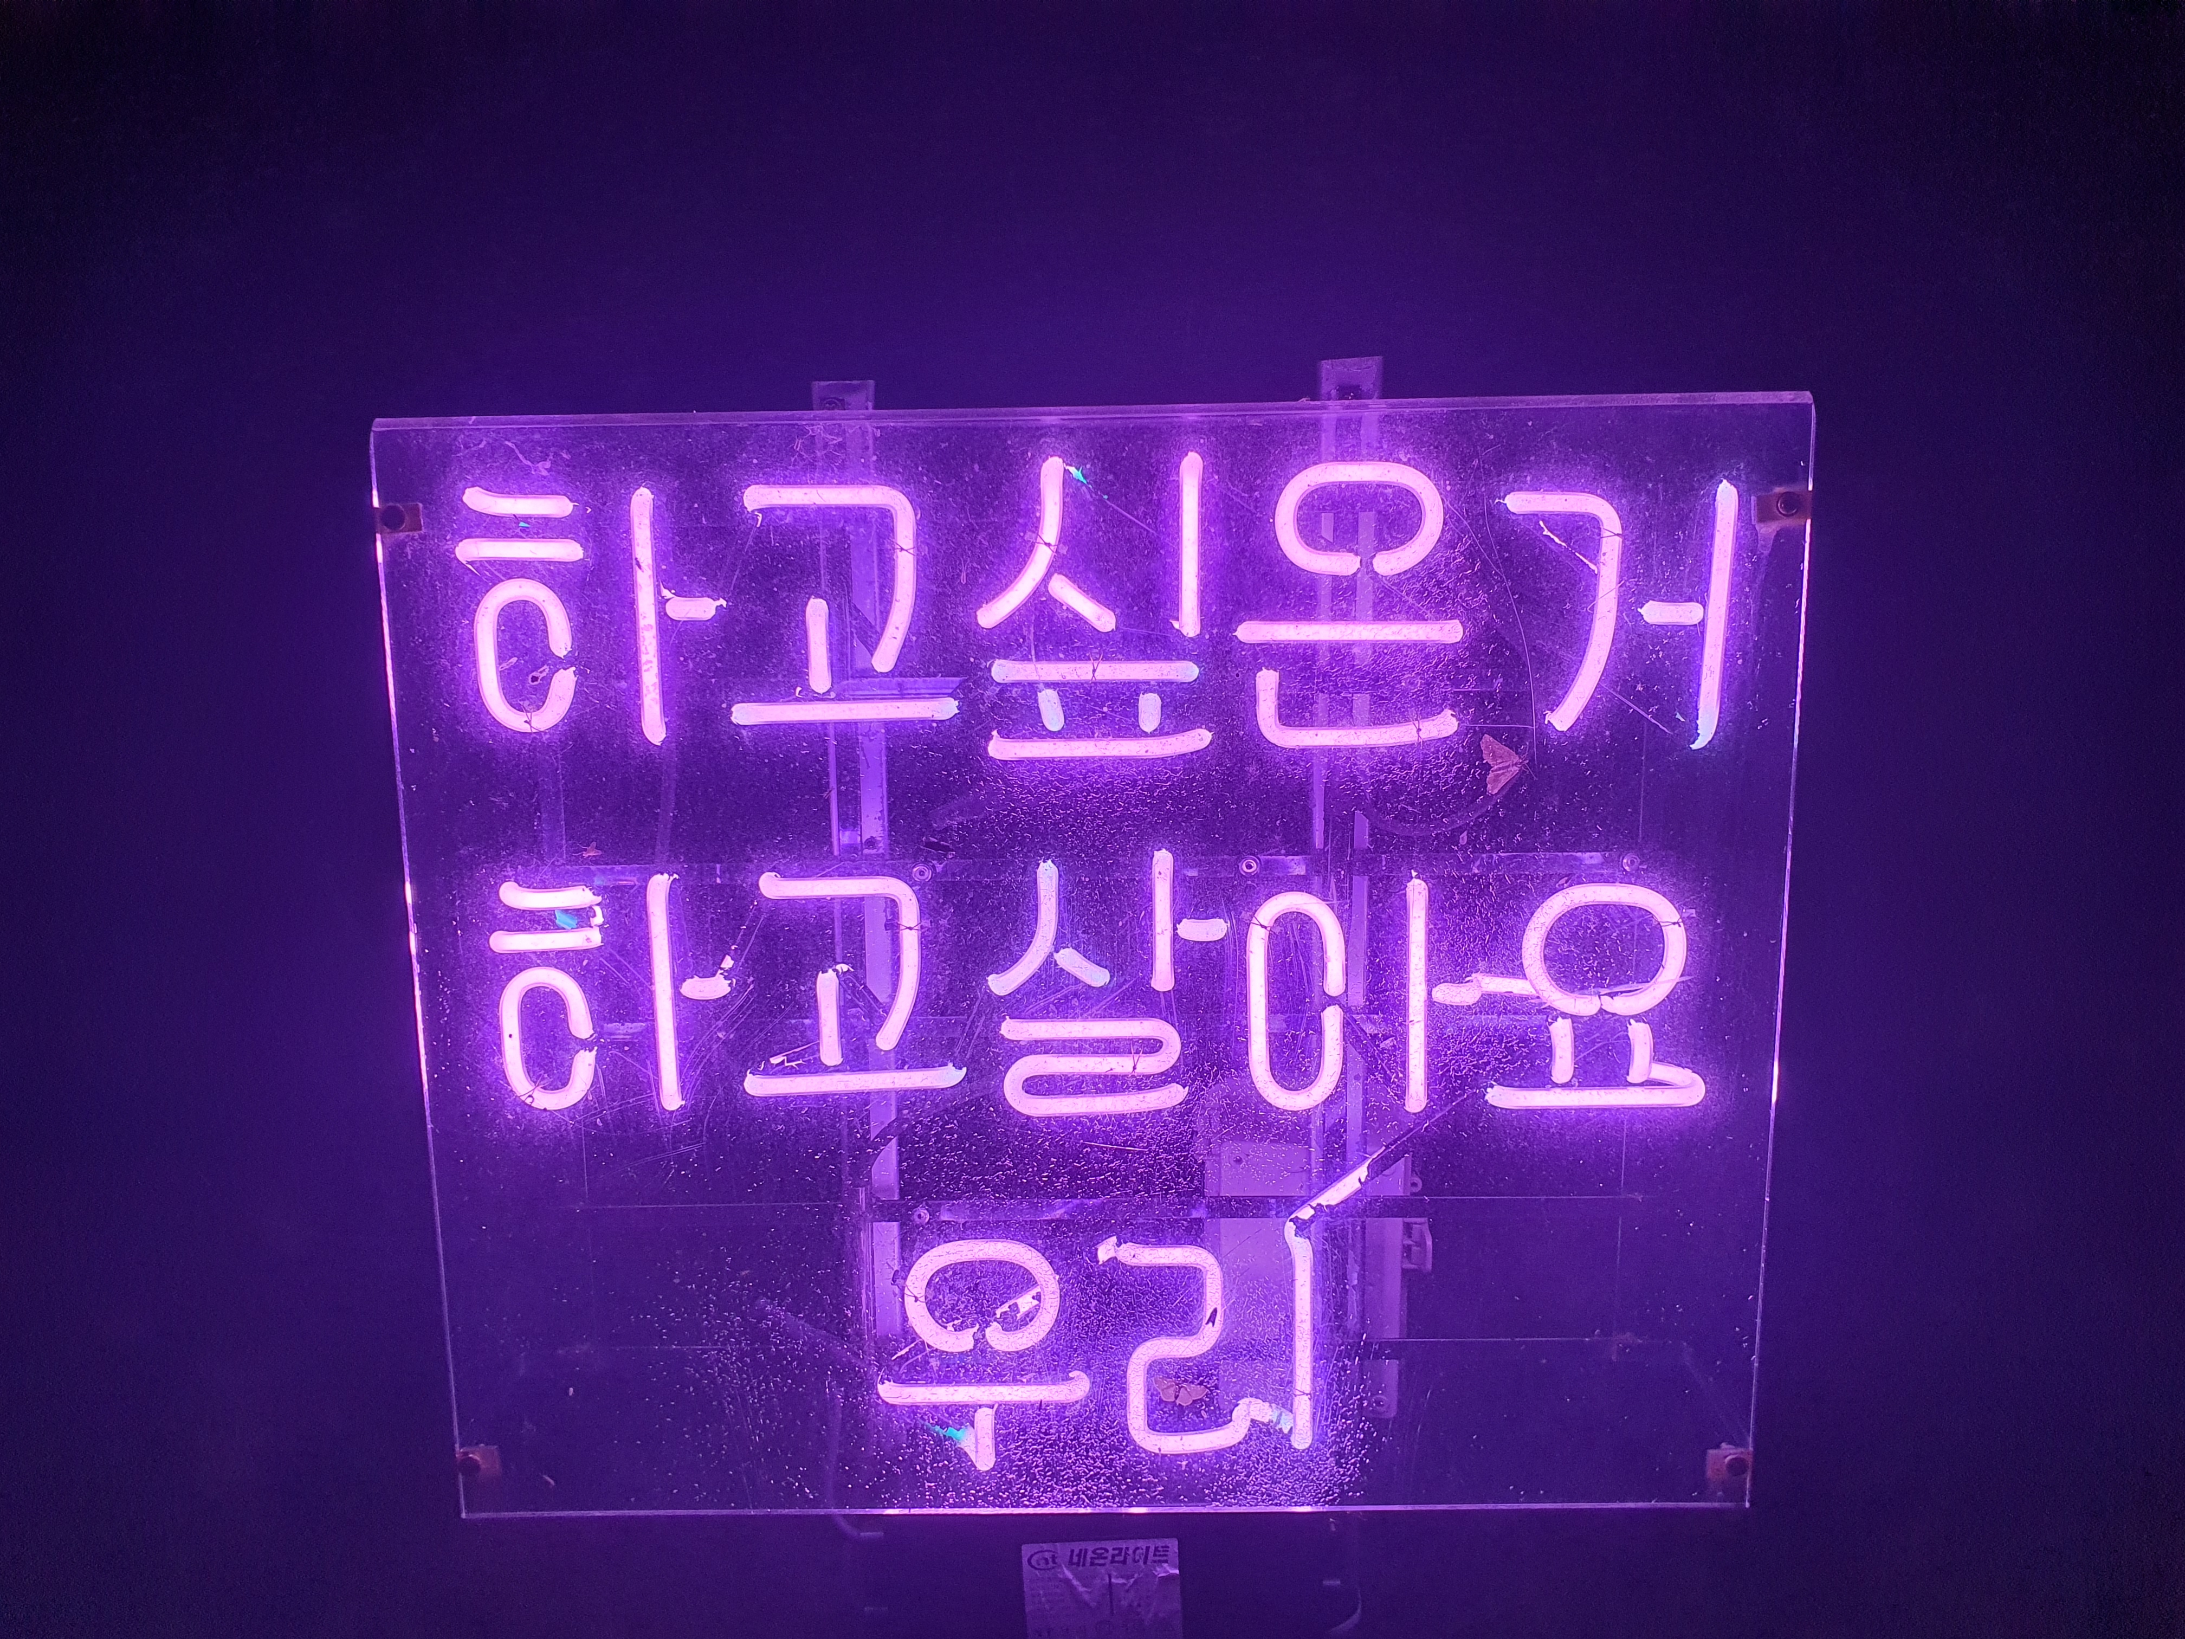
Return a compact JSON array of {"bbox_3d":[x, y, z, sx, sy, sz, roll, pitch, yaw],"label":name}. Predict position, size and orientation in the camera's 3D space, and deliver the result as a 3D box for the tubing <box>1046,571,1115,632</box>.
[{"bbox_3d":[-0.006,-0.119,0.906,0.046,0.012,0.014,39,8,-6],"label":"tubing"}]

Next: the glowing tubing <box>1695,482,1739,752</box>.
[{"bbox_3d":[0.317,-0.103,0.834,0.013,0.136,0.011,1,10,1],"label":"glowing tubing"}]

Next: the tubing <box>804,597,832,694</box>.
[{"bbox_3d":[-0.141,-0.089,0.844,0.011,0.050,0.011,-1,10,1],"label":"tubing"}]

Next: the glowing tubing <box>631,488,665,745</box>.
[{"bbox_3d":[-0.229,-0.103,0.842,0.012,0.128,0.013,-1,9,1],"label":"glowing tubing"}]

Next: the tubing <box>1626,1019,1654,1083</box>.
[{"bbox_3d":[0.290,0.123,0.873,0.013,0.035,0.011,-7,9,2],"label":"tubing"}]

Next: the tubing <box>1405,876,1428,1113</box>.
[{"bbox_3d":[0.172,0.094,0.870,0.011,0.129,0.011,-1,10,1],"label":"tubing"}]

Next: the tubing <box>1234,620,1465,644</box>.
[{"bbox_3d":[0.132,-0.096,0.838,0.116,0.011,0.011,0,10,1],"label":"tubing"}]

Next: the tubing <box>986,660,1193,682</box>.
[{"bbox_3d":[0.001,-0.076,0.844,0.107,0.011,0.011,0,10,1],"label":"tubing"}]

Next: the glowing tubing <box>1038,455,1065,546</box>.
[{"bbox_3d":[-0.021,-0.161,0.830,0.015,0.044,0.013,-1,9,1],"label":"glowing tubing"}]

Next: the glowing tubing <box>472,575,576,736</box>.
[{"bbox_3d":[-0.292,-0.084,0.847,0.050,0.080,0.013,-1,10,1],"label":"glowing tubing"}]

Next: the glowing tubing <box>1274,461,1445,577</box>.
[{"bbox_3d":[0.135,-0.152,0.829,0.084,0.056,0.013,-1,9,1],"label":"glowing tubing"}]

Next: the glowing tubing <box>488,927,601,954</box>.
[{"bbox_3d":[-0.314,0.070,0.942,0.064,0.012,0.014,-2,10,1],"label":"glowing tubing"}]

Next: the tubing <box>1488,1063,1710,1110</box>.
[{"bbox_3d":[0.291,0.154,0.948,0.125,0.028,0.024,-1,10,1],"label":"tubing"}]

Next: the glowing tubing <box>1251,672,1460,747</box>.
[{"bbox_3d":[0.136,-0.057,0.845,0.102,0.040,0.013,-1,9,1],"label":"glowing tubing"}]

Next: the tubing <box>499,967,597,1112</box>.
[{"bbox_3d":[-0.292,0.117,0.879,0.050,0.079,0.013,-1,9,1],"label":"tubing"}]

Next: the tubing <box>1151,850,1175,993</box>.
[{"bbox_3d":[0.040,0.059,0.935,0.012,0.083,0.014,0,10,1],"label":"tubing"}]

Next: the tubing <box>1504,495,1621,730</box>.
[{"bbox_3d":[0.259,-0.113,0.903,0.065,0.131,0.015,-1,10,1],"label":"tubing"}]

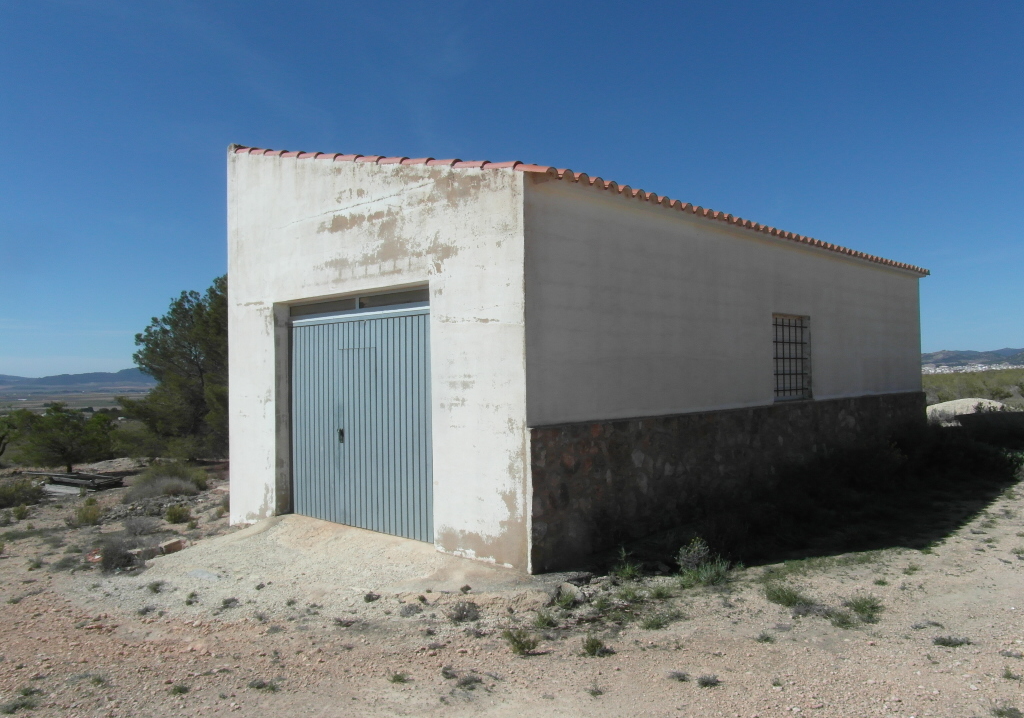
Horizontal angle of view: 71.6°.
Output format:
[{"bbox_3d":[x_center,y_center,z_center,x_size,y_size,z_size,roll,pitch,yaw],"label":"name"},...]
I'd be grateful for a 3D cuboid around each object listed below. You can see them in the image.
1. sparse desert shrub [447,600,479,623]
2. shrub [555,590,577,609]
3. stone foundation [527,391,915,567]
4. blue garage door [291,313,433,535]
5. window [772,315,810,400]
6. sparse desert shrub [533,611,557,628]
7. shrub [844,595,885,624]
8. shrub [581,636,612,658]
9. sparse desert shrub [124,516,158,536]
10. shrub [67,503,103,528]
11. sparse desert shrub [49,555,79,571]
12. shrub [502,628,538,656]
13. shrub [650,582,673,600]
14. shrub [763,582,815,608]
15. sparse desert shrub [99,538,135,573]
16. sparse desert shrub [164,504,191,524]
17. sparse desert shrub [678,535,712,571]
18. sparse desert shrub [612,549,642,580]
[{"bbox_3d":[-0.320,1.615,4.576,0.206,0.127,0.183,-1,-1,0],"label":"sparse desert shrub"},{"bbox_3d":[0.361,1.617,4.802,0.149,0.114,0.133,-1,-1,0],"label":"shrub"},{"bbox_3d":[3.586,1.110,9.005,9.975,1.123,0.300,0,-1,-45],"label":"stone foundation"},{"bbox_3d":[-1.591,0.646,7.453,0.070,2.239,2.749,0,-1,-45],"label":"blue garage door"},{"bbox_3d":[3.369,-0.009,8.660,1.046,1.036,0.140,0,-1,-44],"label":"window"},{"bbox_3d":[0.204,1.634,4.477,0.151,0.075,0.135,-1,-1,0],"label":"sparse desert shrub"},{"bbox_3d":[2.206,1.554,4.446,0.250,0.148,0.222,-1,-1,0],"label":"shrub"},{"bbox_3d":[0.471,1.602,3.985,0.161,0.100,0.145,-1,-1,6],"label":"shrub"},{"bbox_3d":[-4.619,2.058,8.850,0.424,0.213,0.377,-1,-1,0],"label":"sparse desert shrub"},{"bbox_3d":[-5.932,2.150,9.851,0.493,0.290,0.443,0,-1,-31],"label":"shrub"},{"bbox_3d":[-4.333,1.968,6.874,0.271,0.124,0.242,-1,-1,0],"label":"sparse desert shrub"},{"bbox_3d":[0.048,1.603,4.064,0.206,0.131,0.183,-1,-1,0],"label":"shrub"},{"bbox_3d":[1.044,1.607,4.961,0.152,0.105,0.137,-1,-1,12],"label":"shrub"},{"bbox_3d":[1.855,1.566,4.767,0.349,0.139,0.275,-1,-1,0],"label":"shrub"},{"bbox_3d":[-3.793,1.856,6.808,0.340,0.291,0.306,0,-1,-29],"label":"sparse desert shrub"},{"bbox_3d":[-4.538,2.078,9.631,0.353,0.242,0.315,-1,-1,0],"label":"sparse desert shrub"},{"bbox_3d":[1.418,1.523,5.555,0.263,0.284,0.236,-1,-1,14],"label":"sparse desert shrub"},{"bbox_3d":[0.879,1.559,5.461,0.243,0.219,0.219,-1,-1,9],"label":"sparse desert shrub"}]

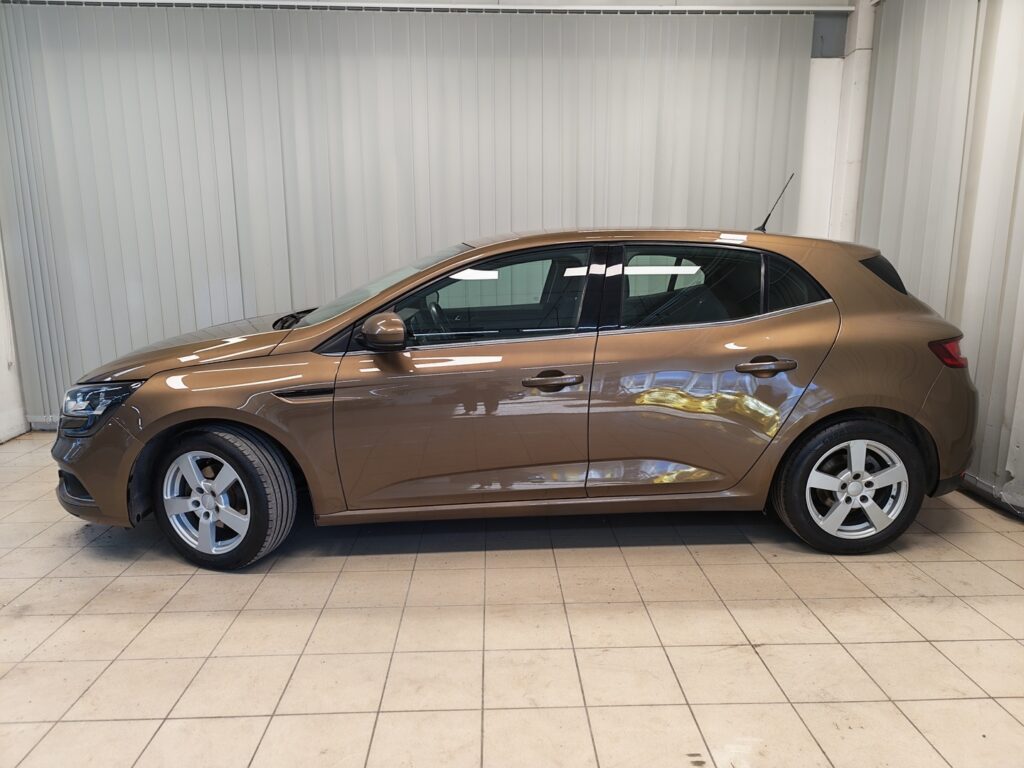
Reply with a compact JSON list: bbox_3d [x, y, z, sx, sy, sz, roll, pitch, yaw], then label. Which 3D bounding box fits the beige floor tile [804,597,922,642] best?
[{"bbox_3d":[1.256,0.849,2.442,0.298,0.010,0.298,-1,10,-1],"label":"beige floor tile"}]

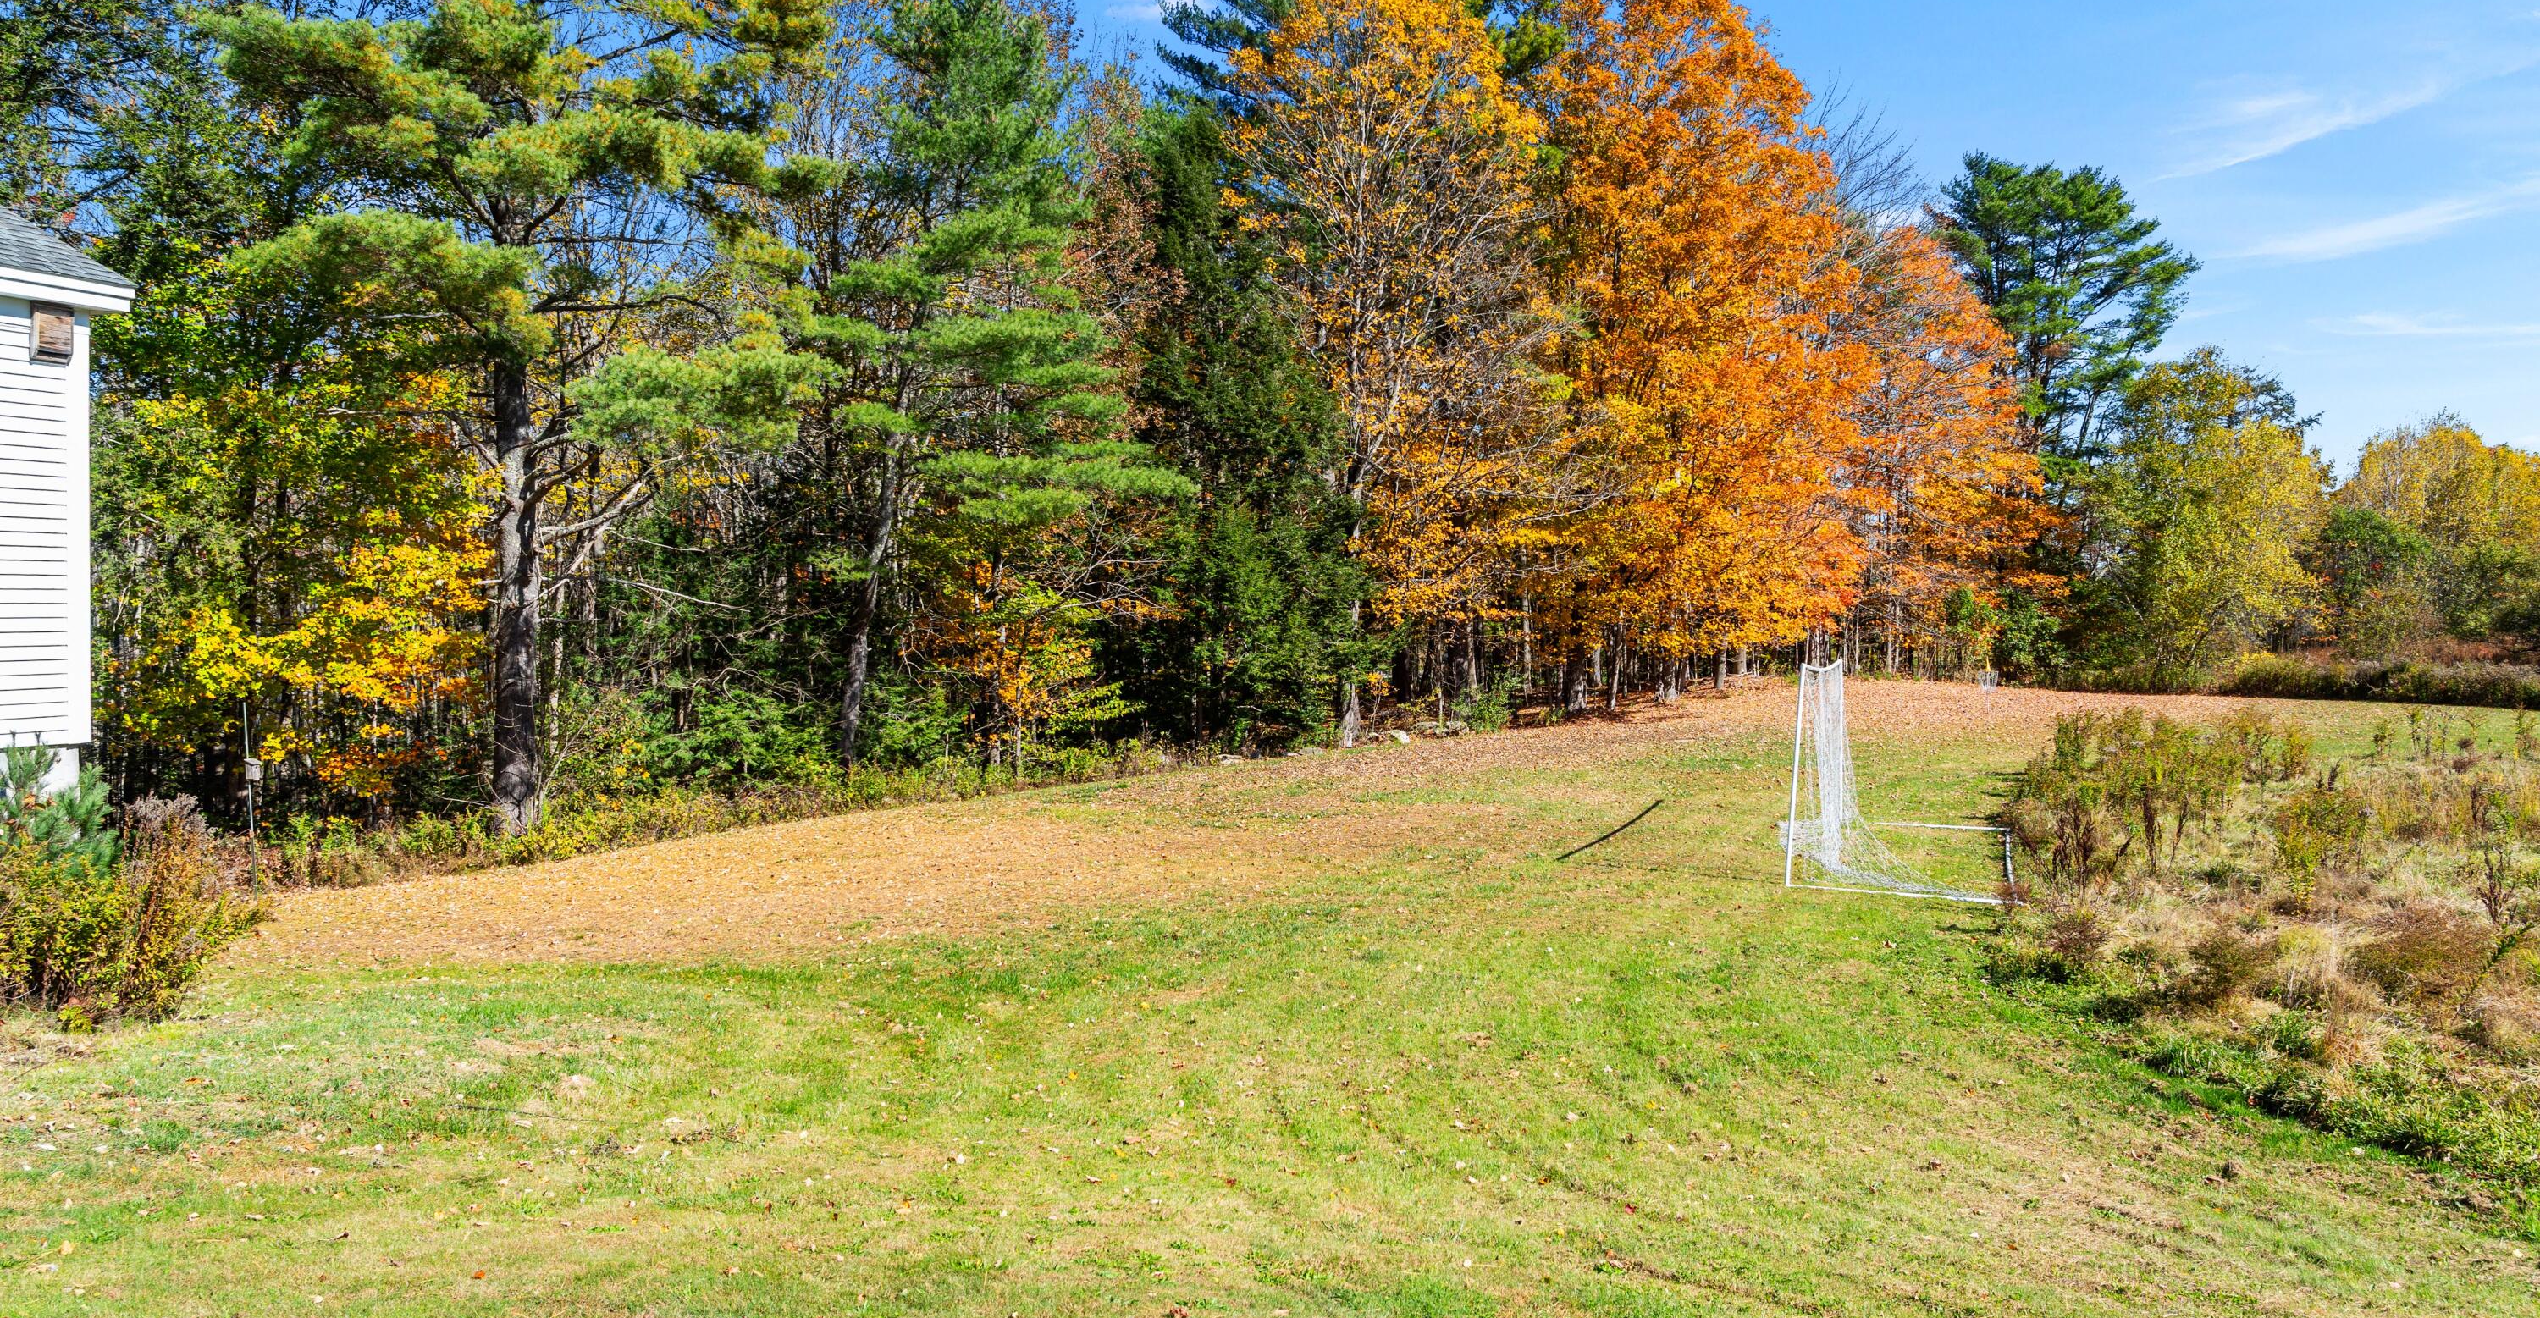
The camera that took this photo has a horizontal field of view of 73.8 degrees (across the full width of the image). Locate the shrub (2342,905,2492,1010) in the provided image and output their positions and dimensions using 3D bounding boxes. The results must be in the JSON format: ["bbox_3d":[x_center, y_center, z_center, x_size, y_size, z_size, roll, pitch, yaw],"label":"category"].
[{"bbox_3d":[8.199,2.098,12.100,1.030,0.660,0.900,2,2,34],"label":"shrub"}]

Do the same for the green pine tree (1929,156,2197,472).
[{"bbox_3d":[30.049,-9.073,64.000,10.100,20.000,9.500,1,2,25],"label":"green pine tree"}]

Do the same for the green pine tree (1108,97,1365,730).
[{"bbox_3d":[-0.708,-4.810,34.500,5.300,13.200,5.000,1,1,-1],"label":"green pine tree"}]

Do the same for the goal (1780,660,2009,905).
[{"bbox_3d":[7.360,1.150,19.330,2.000,2.200,6.450,1,2,23],"label":"goal"}]

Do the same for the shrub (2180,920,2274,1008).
[{"bbox_3d":[6.788,2.137,12.000,0.680,0.600,0.650,2,2,29],"label":"shrub"}]

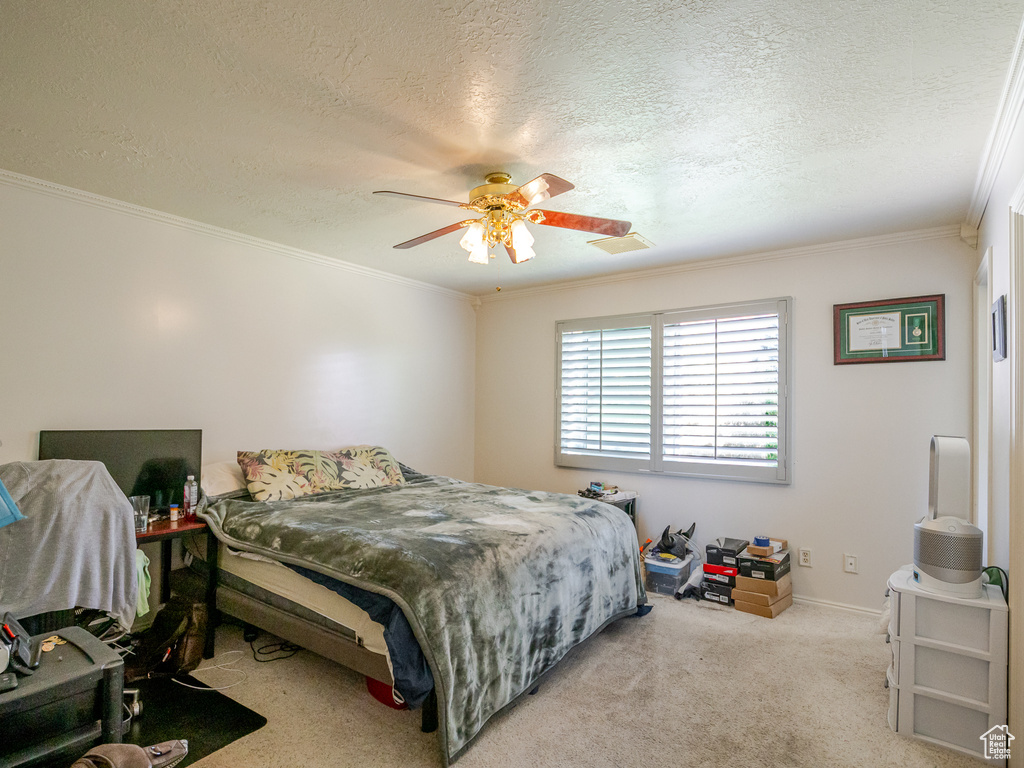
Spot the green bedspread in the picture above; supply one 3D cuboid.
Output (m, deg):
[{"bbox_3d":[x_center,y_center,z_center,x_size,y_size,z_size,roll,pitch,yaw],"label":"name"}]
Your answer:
[{"bbox_3d":[-0.530,1.064,3.291,2.100,0.750,1.930,-1,-3,35],"label":"green bedspread"}]

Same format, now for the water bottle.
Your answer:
[{"bbox_3d":[-1.726,0.619,2.870,0.066,0.240,0.066,-1,-3,35],"label":"water bottle"}]

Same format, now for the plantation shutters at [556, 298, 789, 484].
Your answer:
[{"bbox_3d":[1.179,0.066,4.293,1.930,1.320,0.070,-1,-3,35],"label":"plantation shutters"}]

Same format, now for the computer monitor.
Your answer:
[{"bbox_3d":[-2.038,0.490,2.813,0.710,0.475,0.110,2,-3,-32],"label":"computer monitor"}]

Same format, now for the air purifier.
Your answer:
[{"bbox_3d":[1.817,0.545,2.225,0.222,0.635,0.222,-1,-3,27],"label":"air purifier"}]

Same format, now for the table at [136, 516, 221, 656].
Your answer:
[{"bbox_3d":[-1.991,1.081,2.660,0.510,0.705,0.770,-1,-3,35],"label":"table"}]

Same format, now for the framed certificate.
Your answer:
[{"bbox_3d":[2.425,-0.342,3.442,0.588,0.408,0.030,-1,-3,35],"label":"framed certificate"}]

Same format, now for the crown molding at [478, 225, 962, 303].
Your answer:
[{"bbox_3d":[1.191,-0.893,4.341,3.800,0.065,0.055,-1,-3,35],"label":"crown molding"}]

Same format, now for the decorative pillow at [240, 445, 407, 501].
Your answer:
[{"bbox_3d":[-1.260,0.590,3.661,0.180,0.300,1.170,-31,-19,31],"label":"decorative pillow"}]

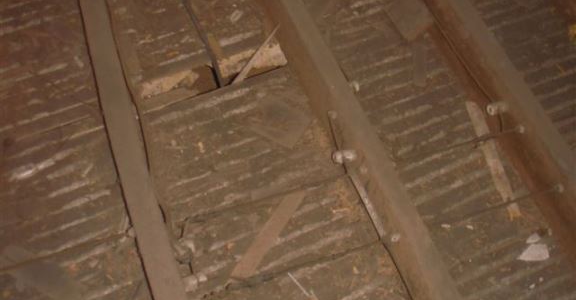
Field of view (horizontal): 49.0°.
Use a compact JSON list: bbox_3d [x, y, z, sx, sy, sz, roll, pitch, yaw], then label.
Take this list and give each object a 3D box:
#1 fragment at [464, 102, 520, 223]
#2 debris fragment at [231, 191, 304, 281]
[{"bbox_3d":[0.473,0.013,1.466,0.032,0.009,0.329,-7,55,-5],"label":"fragment"},{"bbox_3d":[-0.037,0.177,1.355,0.033,0.009,0.227,26,59,17],"label":"debris fragment"}]

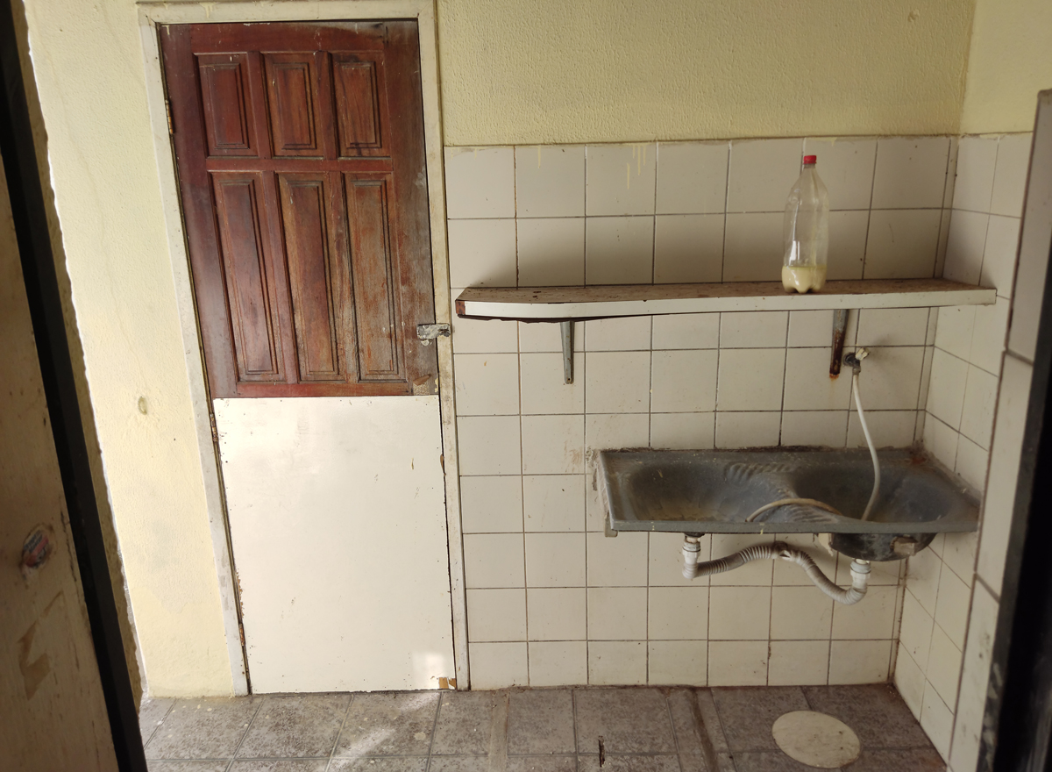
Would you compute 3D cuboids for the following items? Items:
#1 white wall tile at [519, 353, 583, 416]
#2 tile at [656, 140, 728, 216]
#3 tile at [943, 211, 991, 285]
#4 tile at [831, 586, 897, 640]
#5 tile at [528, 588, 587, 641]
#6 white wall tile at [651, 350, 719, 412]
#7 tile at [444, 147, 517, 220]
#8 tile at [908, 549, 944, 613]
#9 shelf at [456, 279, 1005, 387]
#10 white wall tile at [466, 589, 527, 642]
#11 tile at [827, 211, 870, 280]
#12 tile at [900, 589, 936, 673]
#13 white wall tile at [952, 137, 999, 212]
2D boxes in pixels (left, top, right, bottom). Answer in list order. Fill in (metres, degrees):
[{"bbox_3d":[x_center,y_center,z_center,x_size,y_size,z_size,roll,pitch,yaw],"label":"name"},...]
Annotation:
[{"bbox_3d":[0.082,-0.008,2.317,0.197,0.195,0.010,-1,15,2],"label":"white wall tile"},{"bbox_3d":[0.465,-0.586,2.137,0.198,0.197,0.010,-1,16,3],"label":"tile"},{"bbox_3d":[1.196,-0.379,2.063,0.009,0.197,0.198,-1,15,2],"label":"tile"},{"bbox_3d":[1.107,0.742,2.490,0.200,0.197,0.010,-1,15,2],"label":"tile"},{"bbox_3d":[0.104,0.759,2.528,0.198,0.197,0.010,-1,16,3],"label":"tile"},{"bbox_3d":[0.484,-0.013,2.308,0.200,0.197,0.010,-1,15,2],"label":"white wall tile"},{"bbox_3d":[-0.134,-0.577,2.178,0.200,0.197,0.010,-1,15,2],"label":"tile"},{"bbox_3d":[1.225,0.577,2.330,0.010,0.197,0.200,0,15,4],"label":"tile"},{"bbox_3d":[0.511,-0.122,2.121,1.375,0.298,0.277,-1,16,3],"label":"shelf"},{"bbox_3d":[-0.096,0.757,2.528,0.194,0.195,0.010,-1,15,2],"label":"white wall tile"},{"bbox_3d":[0.871,-0.400,2.174,0.198,0.195,0.010,-1,15,2],"label":"tile"},{"bbox_3d":[1.225,0.764,2.374,0.010,0.195,0.196,-1,15,3],"label":"tile"},{"bbox_3d":[1.190,-0.567,2.008,0.010,0.195,0.196,-1,15,3],"label":"white wall tile"}]

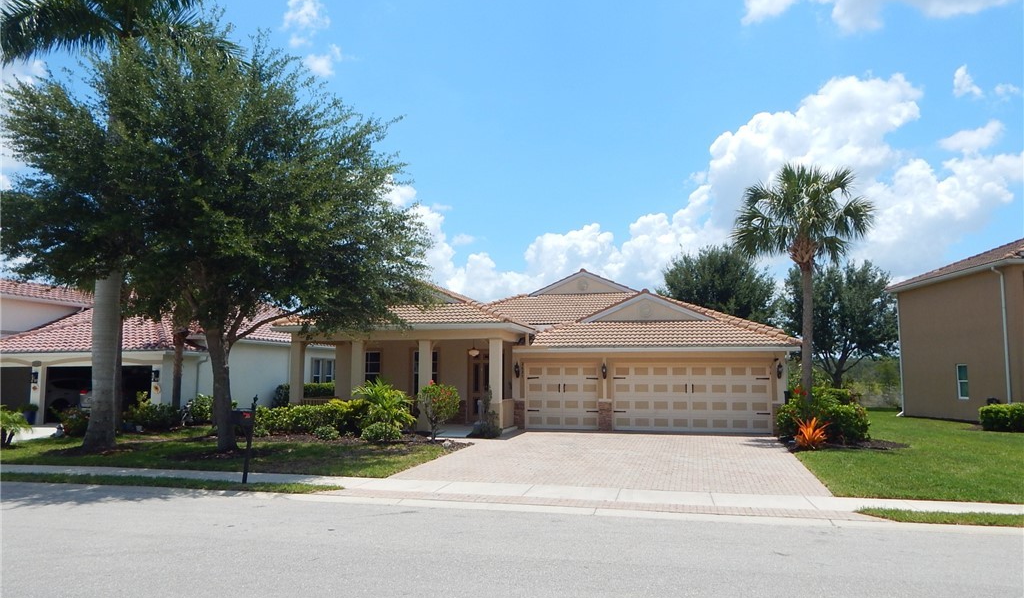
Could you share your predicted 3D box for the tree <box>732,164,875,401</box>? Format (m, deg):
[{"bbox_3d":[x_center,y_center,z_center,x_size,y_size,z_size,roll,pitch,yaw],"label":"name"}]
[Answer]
[{"bbox_3d":[8.060,0.029,20.411,3.890,7.730,3.800,0,-6,0],"label":"tree"}]

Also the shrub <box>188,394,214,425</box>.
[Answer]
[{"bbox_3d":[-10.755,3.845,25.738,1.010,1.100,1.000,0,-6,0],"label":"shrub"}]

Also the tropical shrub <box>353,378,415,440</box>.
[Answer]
[{"bbox_3d":[-3.567,3.102,20.688,1.680,1.690,1.600,0,-6,0],"label":"tropical shrub"}]

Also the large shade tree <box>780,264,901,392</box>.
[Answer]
[{"bbox_3d":[17.523,1.813,39.529,6.510,7.940,6.400,0,-6,0],"label":"large shade tree"}]

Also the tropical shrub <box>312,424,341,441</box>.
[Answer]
[{"bbox_3d":[-5.198,3.734,20.722,0.780,0.480,0.750,0,-6,0],"label":"tropical shrub"}]

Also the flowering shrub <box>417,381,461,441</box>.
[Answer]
[{"bbox_3d":[-2.006,3.081,20.188,1.200,1.650,1.150,0,-6,0],"label":"flowering shrub"}]

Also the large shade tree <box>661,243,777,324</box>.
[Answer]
[{"bbox_3d":[11.839,1.415,42.086,6.810,9.270,6.600,0,-6,0],"label":"large shade tree"}]

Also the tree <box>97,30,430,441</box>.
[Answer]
[{"bbox_3d":[-6.891,-1.590,18.974,9.650,10.810,8.600,0,-6,0],"label":"tree"}]

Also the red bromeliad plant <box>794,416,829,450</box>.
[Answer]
[{"bbox_3d":[7.488,3.342,18.551,0.900,0.830,0.880,0,-6,0],"label":"red bromeliad plant"}]

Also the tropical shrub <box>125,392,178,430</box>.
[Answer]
[{"bbox_3d":[-11.821,3.671,24.248,1.770,1.270,1.400,0,-6,0],"label":"tropical shrub"}]

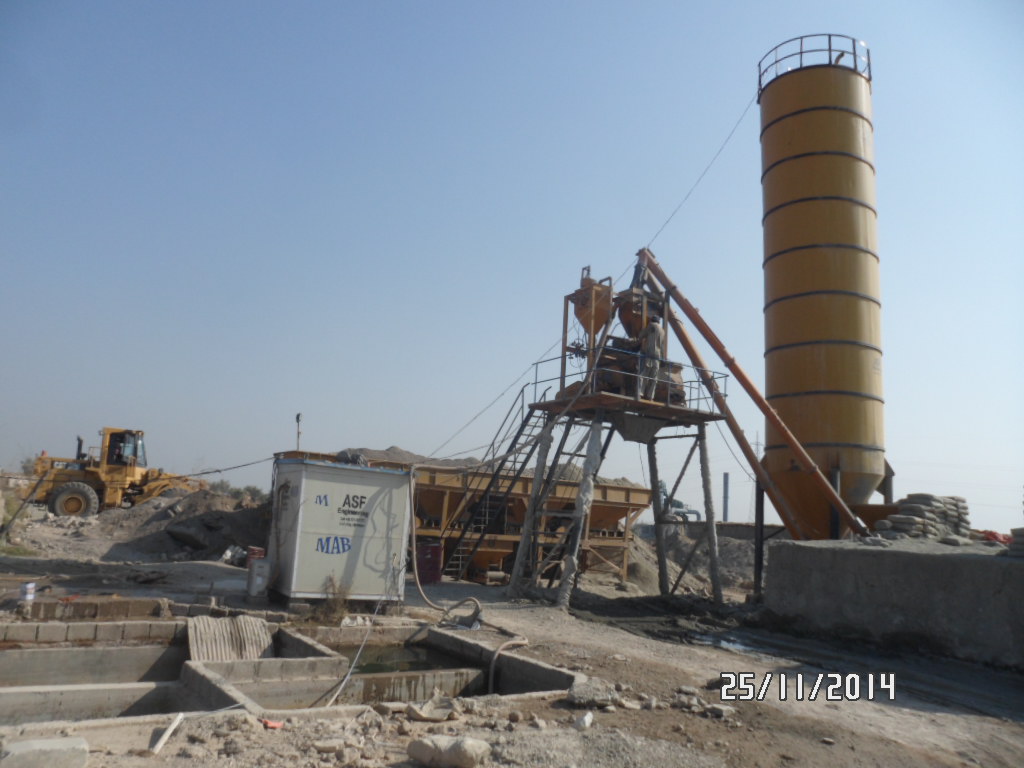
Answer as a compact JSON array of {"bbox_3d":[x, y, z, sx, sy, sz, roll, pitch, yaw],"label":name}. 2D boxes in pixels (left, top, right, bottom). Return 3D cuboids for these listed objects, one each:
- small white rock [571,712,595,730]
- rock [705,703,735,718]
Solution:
[{"bbox_3d":[0.550,2.556,5.870,0.140,0.125,0.120,3,-10,0],"label":"small white rock"},{"bbox_3d":[1.738,2.726,6.433,0.250,0.095,0.180,3,-10,0],"label":"rock"}]

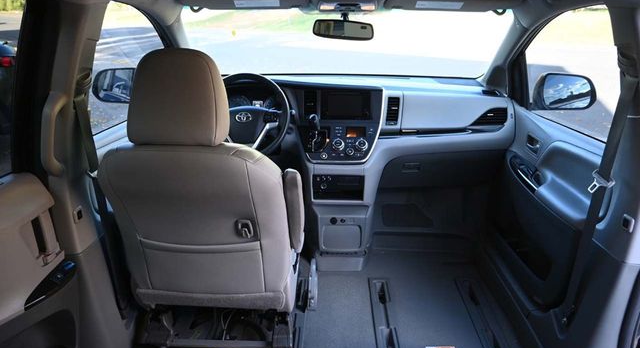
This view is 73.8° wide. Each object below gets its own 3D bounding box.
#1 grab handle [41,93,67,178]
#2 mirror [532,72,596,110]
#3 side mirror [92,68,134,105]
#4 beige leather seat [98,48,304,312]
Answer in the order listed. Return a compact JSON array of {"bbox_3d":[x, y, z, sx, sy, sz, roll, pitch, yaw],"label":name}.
[{"bbox_3d":[-0.700,-0.106,1.120,0.040,0.225,0.075,5,23,-14],"label":"grab handle"},{"bbox_3d":[1.097,-0.367,1.928,0.245,0.165,0.130,4,23,10],"label":"mirror"},{"bbox_3d":[-0.930,-0.420,2.025,0.240,0.165,0.130,-2,22,-6],"label":"side mirror"},{"bbox_3d":[-0.291,-0.043,1.424,0.530,0.760,0.680,1,22,2],"label":"beige leather seat"}]

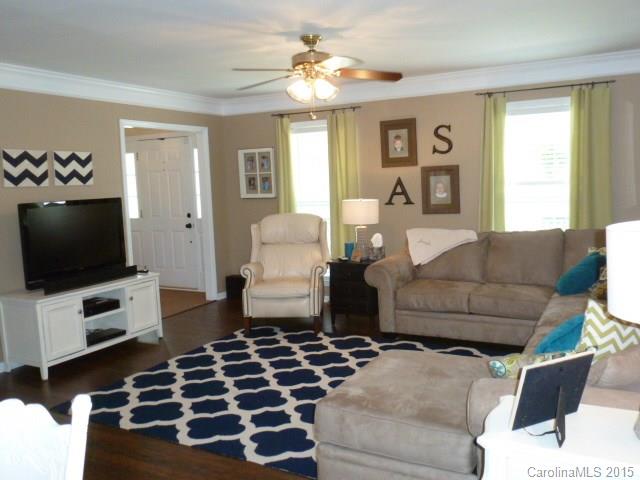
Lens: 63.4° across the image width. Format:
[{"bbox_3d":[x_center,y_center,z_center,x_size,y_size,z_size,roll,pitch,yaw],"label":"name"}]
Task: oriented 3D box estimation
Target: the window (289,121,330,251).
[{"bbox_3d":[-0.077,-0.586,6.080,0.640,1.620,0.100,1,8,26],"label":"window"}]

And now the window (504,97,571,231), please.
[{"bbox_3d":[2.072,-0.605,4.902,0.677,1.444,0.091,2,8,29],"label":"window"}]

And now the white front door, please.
[{"bbox_3d":[-2.090,-0.365,7.097,1.380,2.120,0.140,1,8,26],"label":"white front door"}]

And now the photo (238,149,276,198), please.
[{"bbox_3d":[-0.773,-0.809,6.342,0.510,0.590,0.030,1,8,26],"label":"photo"}]

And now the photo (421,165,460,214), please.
[{"bbox_3d":[1.257,-0.517,5.407,0.400,0.490,0.030,1,8,26],"label":"photo"}]

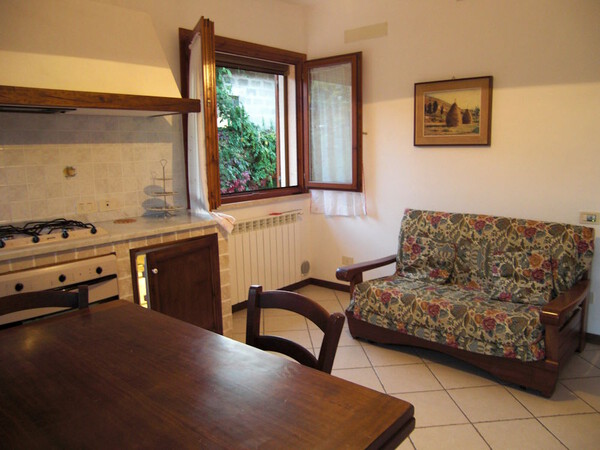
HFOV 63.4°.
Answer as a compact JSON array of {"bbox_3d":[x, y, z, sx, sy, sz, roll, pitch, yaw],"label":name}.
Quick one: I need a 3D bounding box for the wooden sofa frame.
[{"bbox_3d":[1.087,0.567,3.329,1.424,0.518,0.875,8,13,40],"label":"wooden sofa frame"}]

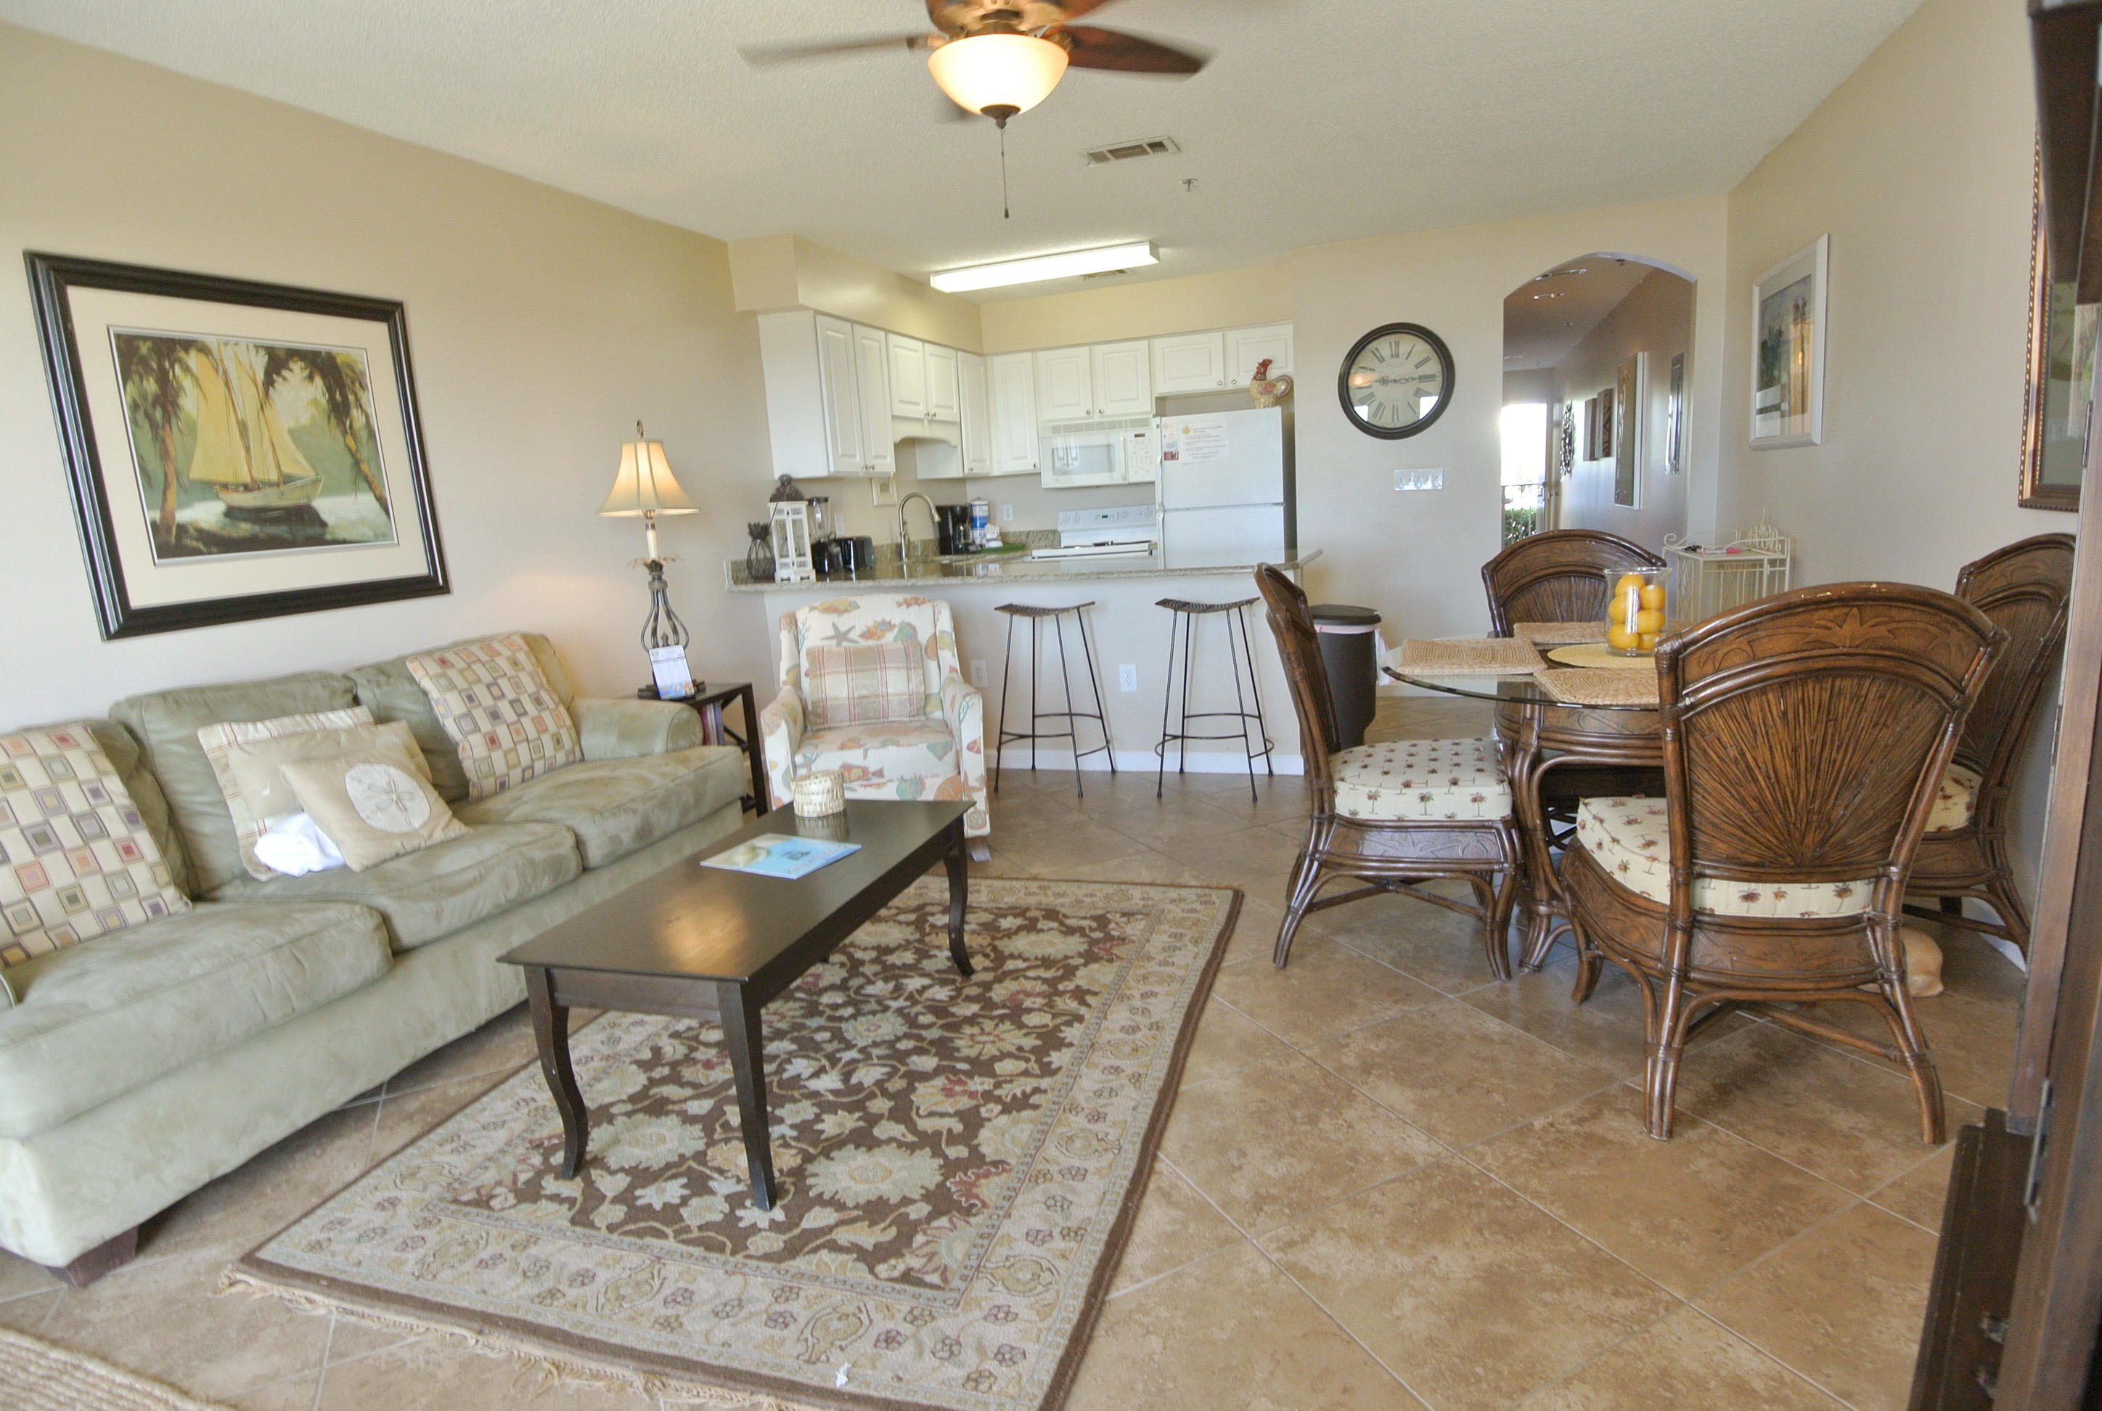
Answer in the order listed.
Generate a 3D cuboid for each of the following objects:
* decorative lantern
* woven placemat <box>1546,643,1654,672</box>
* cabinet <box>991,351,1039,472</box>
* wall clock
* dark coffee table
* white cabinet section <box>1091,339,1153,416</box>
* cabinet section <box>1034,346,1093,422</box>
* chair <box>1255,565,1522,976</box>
[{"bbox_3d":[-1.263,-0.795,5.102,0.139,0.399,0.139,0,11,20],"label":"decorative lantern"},{"bbox_3d":[1.446,-0.126,2.583,0.410,0.010,0.410,0,12,20],"label":"woven placemat"},{"bbox_3d":[-0.185,-1.901,6.954,0.335,0.760,0.325,0,12,20],"label":"cabinet"},{"bbox_3d":[1.862,-1.749,5.665,0.600,0.610,0.055,0,12,20],"label":"wall clock"},{"bbox_3d":[-0.578,0.584,2.365,0.525,0.466,1.045,0,12,19],"label":"dark coffee table"},{"bbox_3d":[0.494,-2.046,6.630,0.392,0.440,0.320,1,12,20],"label":"white cabinet section"},{"bbox_3d":[0.136,-2.049,6.760,0.370,0.440,0.320,1,12,20],"label":"cabinet section"},{"bbox_3d":[0.873,0.131,2.770,0.610,1.015,0.530,0,12,18],"label":"chair"}]

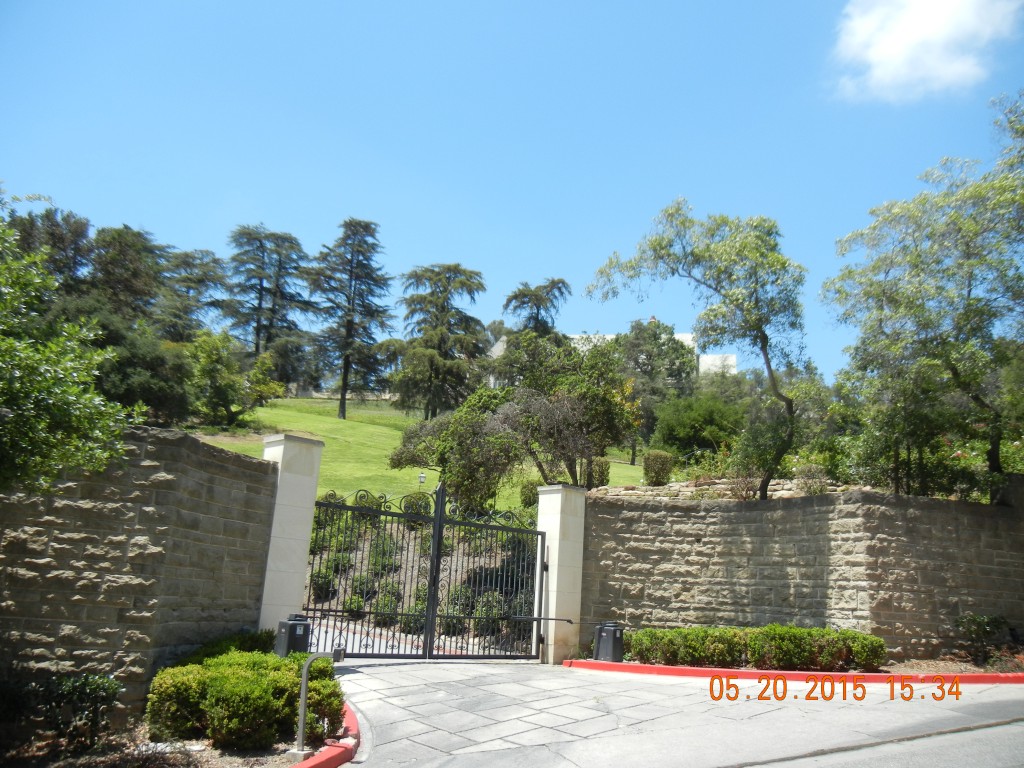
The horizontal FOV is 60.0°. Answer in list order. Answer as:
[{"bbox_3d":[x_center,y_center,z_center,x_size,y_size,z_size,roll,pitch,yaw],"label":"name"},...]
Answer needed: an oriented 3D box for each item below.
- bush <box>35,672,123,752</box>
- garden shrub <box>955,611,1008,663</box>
[{"bbox_3d":[-4.568,3.454,9.331,0.880,0.780,0.760,9,-15,-23],"label":"bush"},{"bbox_3d":[7.195,3.892,13.573,0.820,0.760,0.750,-4,-15,27],"label":"garden shrub"}]

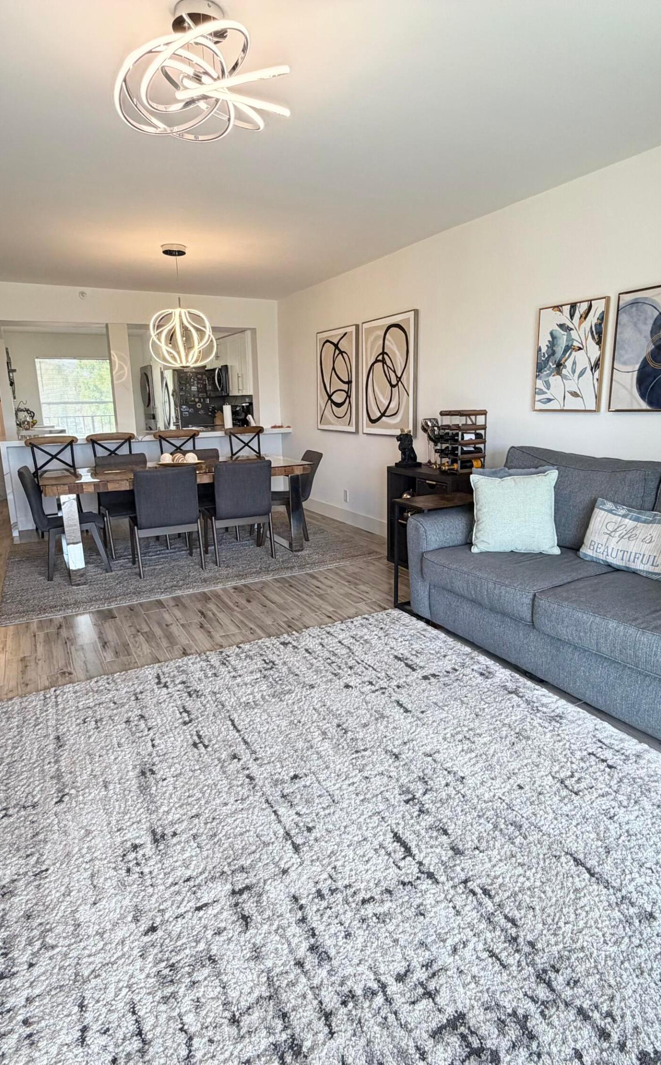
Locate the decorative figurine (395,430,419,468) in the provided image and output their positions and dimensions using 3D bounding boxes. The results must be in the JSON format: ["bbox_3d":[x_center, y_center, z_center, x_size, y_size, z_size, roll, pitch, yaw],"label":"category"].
[{"bbox_3d":[0.604,-0.646,4.402,0.160,0.285,0.125,-8,15,-26],"label":"decorative figurine"}]

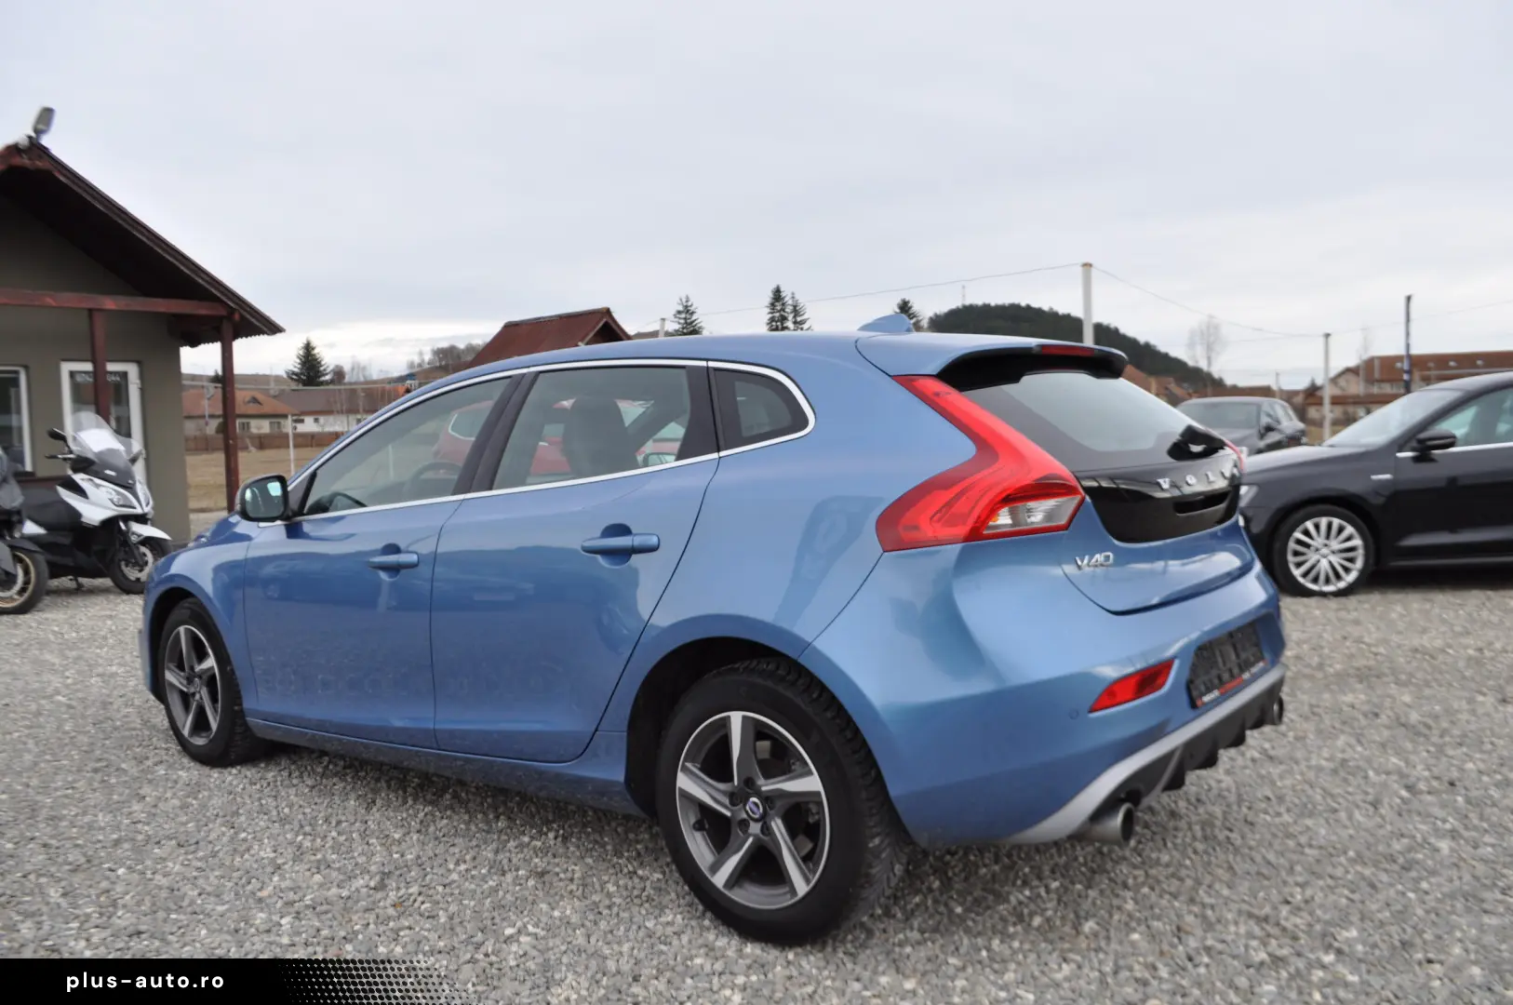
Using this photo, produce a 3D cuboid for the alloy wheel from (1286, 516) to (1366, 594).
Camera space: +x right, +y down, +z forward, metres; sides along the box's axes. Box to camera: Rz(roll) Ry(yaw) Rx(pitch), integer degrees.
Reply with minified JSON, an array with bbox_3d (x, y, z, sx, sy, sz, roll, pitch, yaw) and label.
[{"bbox_3d":[3.699,0.334,7.450,0.487,0.487,0.200,-2,3,2],"label":"alloy wheel"}]

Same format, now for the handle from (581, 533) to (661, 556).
[{"bbox_3d":[-0.336,0.101,2.750,0.253,0.046,0.050,0,3,39],"label":"handle"}]

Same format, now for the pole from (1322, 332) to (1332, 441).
[{"bbox_3d":[28.047,-5.411,55.637,0.310,5.801,0.310,-2,3,0],"label":"pole"}]

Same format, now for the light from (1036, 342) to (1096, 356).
[{"bbox_3d":[0.788,-0.388,2.898,0.037,0.027,0.345,0,3,39],"label":"light"}]

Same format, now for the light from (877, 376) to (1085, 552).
[{"bbox_3d":[0.405,-0.090,2.325,0.460,0.375,0.300,0,3,39],"label":"light"}]

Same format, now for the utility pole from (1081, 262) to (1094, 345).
[{"bbox_3d":[9.161,-3.624,31.138,0.280,5.856,0.280,-2,3,0],"label":"utility pole"}]

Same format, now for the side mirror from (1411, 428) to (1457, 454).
[{"bbox_3d":[4.365,-0.393,7.310,0.155,0.150,0.240,-2,3,2],"label":"side mirror"}]

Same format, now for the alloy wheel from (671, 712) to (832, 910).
[{"bbox_3d":[0.041,0.673,2.559,0.436,0.436,0.190,0,3,39],"label":"alloy wheel"}]

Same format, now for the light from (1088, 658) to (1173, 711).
[{"bbox_3d":[0.783,0.380,2.370,0.250,0.073,0.035,-4,3,-31],"label":"light"}]

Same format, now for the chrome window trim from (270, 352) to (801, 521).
[{"bbox_3d":[-0.751,-0.154,3.249,2.300,0.465,0.260,0,3,39],"label":"chrome window trim"}]

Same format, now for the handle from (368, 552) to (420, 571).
[{"bbox_3d":[-1.052,0.170,3.291,0.245,0.048,0.050,0,3,39],"label":"handle"}]

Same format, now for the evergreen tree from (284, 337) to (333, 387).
[{"bbox_3d":[-45.398,-10.855,115.000,5.400,11.300,5.400,-2,3,0],"label":"evergreen tree"}]

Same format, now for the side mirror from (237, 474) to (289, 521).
[{"bbox_3d":[-1.628,-0.012,3.692,0.130,0.152,0.200,0,3,39],"label":"side mirror"}]

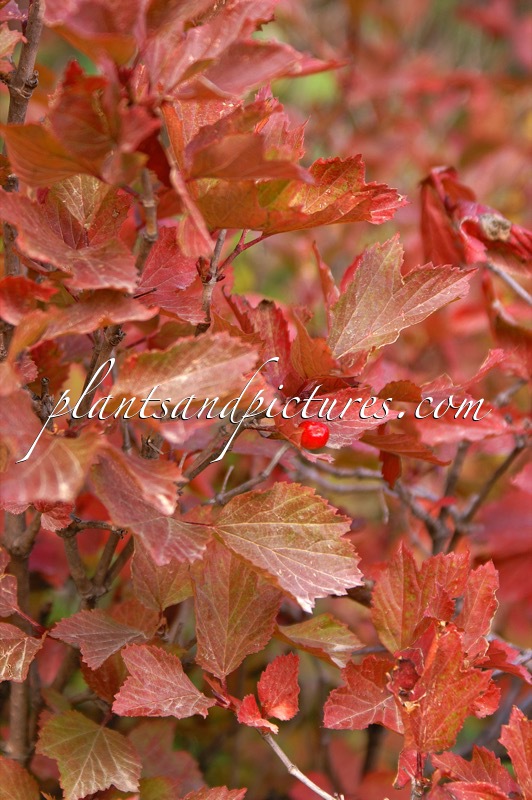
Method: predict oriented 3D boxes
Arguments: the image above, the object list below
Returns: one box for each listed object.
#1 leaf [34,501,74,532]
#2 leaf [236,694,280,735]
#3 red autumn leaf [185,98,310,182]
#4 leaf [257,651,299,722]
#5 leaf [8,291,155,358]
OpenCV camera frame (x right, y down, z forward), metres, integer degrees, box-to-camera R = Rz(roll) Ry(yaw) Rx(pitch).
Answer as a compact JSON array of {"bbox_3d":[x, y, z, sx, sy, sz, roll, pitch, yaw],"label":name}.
[{"bbox_3d":[-0.082,0.045,0.770,0.017,0.016,0.010,4,18,-8],"label":"leaf"},{"bbox_3d":[-0.003,0.124,0.792,0.017,0.010,0.015,24,50,5],"label":"leaf"},{"bbox_3d":[-0.007,-0.091,0.702,0.044,0.028,0.019,8,15,-2],"label":"red autumn leaf"},{"bbox_3d":[0.005,0.110,0.765,0.015,0.025,0.009,21,-6,2],"label":"leaf"},{"bbox_3d":[-0.065,-0.027,0.710,0.051,0.015,0.028,-17,21,-3],"label":"leaf"}]

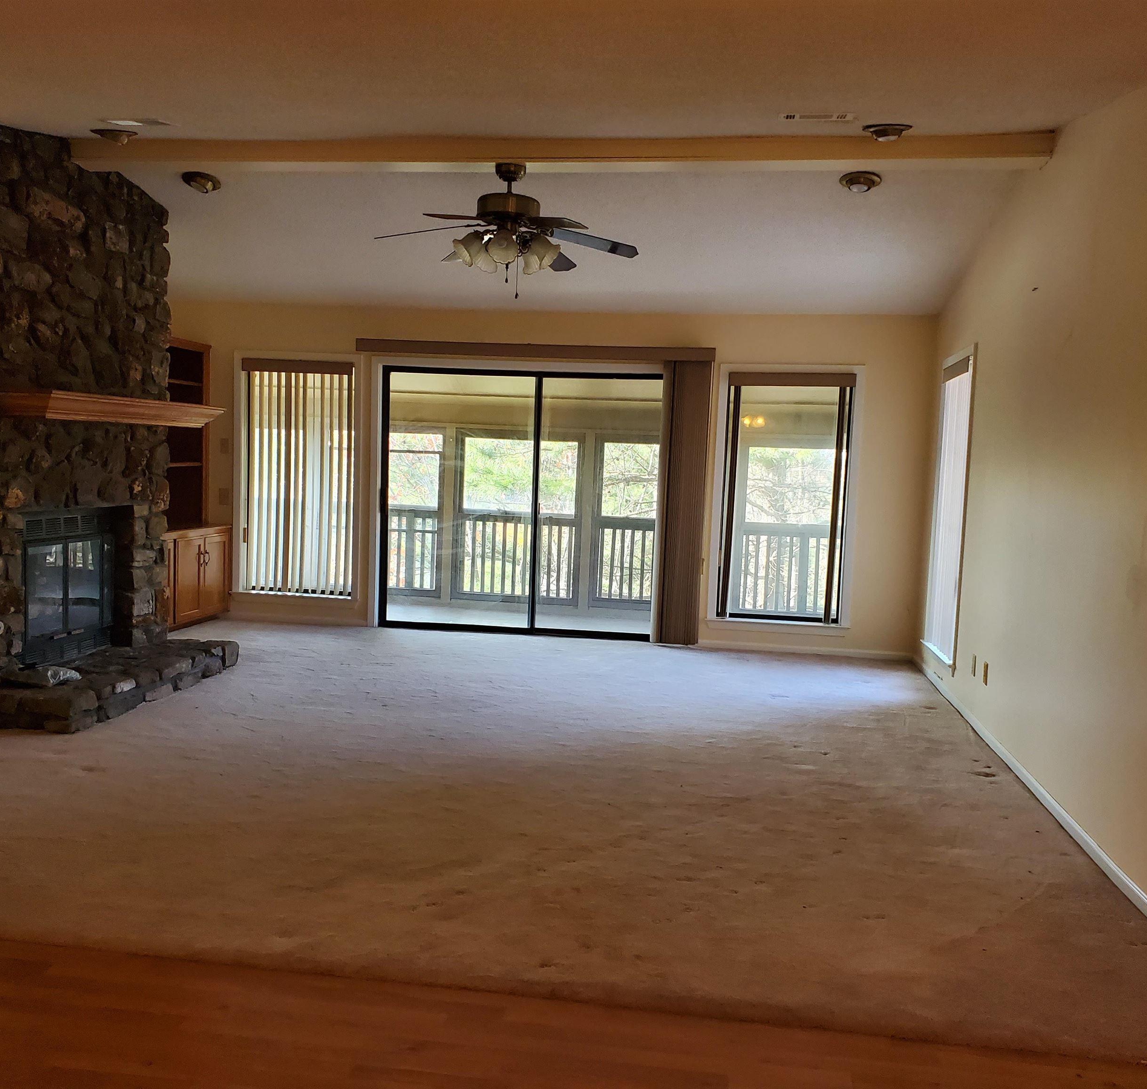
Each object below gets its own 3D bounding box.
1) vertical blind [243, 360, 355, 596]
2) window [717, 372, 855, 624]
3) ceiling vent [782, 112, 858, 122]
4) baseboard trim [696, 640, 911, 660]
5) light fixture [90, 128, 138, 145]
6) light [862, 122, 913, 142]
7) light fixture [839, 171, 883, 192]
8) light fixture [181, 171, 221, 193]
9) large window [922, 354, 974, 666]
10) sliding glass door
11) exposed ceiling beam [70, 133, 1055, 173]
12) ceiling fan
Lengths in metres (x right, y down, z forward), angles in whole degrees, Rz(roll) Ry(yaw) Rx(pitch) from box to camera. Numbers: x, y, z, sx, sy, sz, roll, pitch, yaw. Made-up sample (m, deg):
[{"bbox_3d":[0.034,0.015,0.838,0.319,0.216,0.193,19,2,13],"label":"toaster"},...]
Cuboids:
[{"bbox_3d":[-2.135,-0.500,8.386,0.902,1.799,0.100,3,5,8],"label":"vertical blind"},{"bbox_3d":[1.535,-0.327,7.899,0.887,1.812,0.100,3,5,8],"label":"window"},{"bbox_3d":[1.027,-1.790,4.586,0.310,0.025,0.200,3,14,8],"label":"ceiling vent"},{"bbox_3d":[1.682,0.771,7.938,1.569,0.058,0.017,3,5,8],"label":"baseboard trim"},{"bbox_3d":[-2.277,-2.013,5.419,0.210,0.070,0.210,3,14,8],"label":"light fixture"},{"bbox_3d":[1.398,-1.828,4.865,0.210,0.065,0.210,3,14,8],"label":"light"},{"bbox_3d":[1.489,-1.857,5.644,0.210,0.070,0.210,3,-6,8],"label":"light fixture"},{"bbox_3d":[-2.110,-2.037,6.188,0.210,0.065,0.210,3,-7,8],"label":"light fixture"},{"bbox_3d":[2.420,-0.234,6.973,0.100,1.861,0.929,3,5,8],"label":"large window"},{"bbox_3d":[-0.316,-0.299,8.233,2.312,1.988,0.120,3,5,8],"label":"sliding glass door"},{"bbox_3d":[-0.204,-1.956,5.459,4.877,0.122,0.209,3,5,8],"label":"exposed ceiling beam"},{"bbox_3d":[-0.321,-1.638,5.466,1.360,0.550,1.360,3,5,8],"label":"ceiling fan"}]

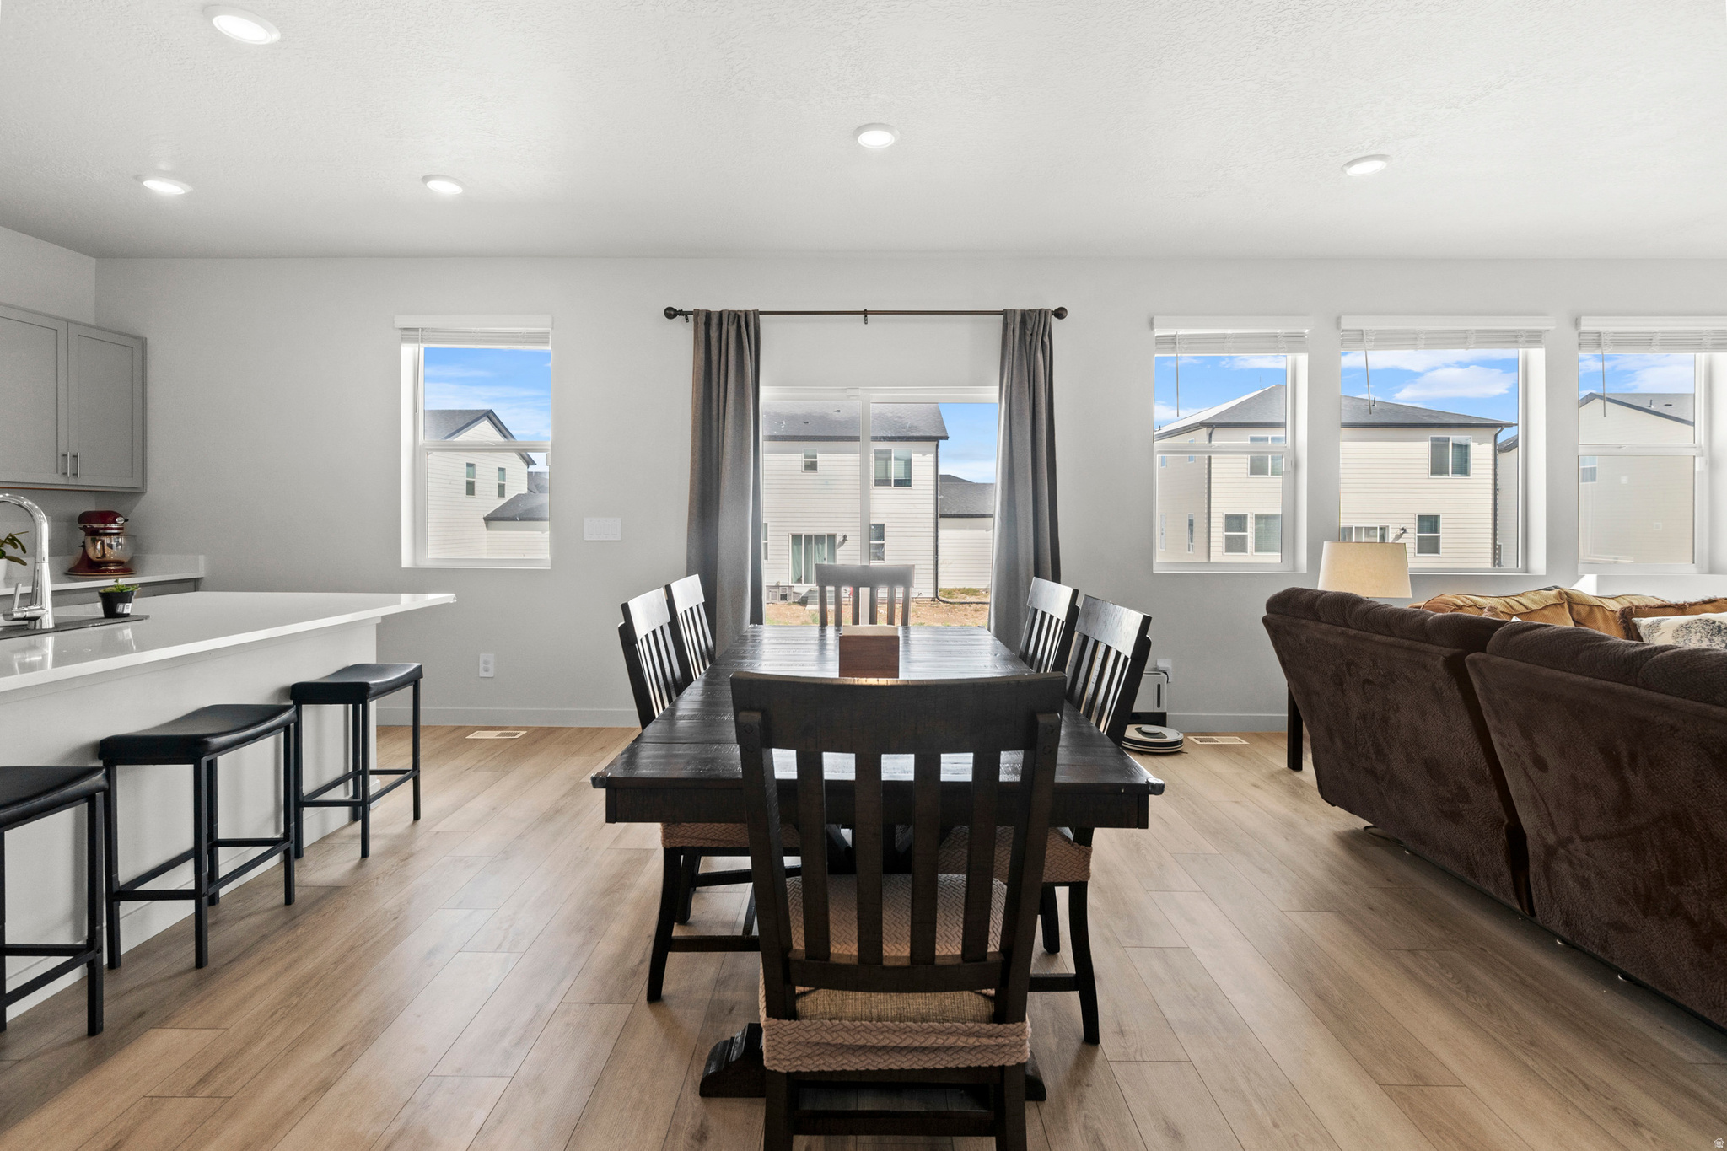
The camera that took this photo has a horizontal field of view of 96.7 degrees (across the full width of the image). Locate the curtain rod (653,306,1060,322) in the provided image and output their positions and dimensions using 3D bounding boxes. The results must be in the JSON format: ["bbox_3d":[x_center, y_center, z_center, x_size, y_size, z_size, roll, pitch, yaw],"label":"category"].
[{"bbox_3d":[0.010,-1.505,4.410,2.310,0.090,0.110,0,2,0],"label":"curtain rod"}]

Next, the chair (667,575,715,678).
[{"bbox_3d":[-0.385,0.521,2.770,0.550,1.020,0.470,0,4,0],"label":"chair"}]

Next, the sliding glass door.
[{"bbox_3d":[0.015,-0.100,4.550,1.830,2.010,0.120,0,2,0],"label":"sliding glass door"}]

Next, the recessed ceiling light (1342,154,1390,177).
[{"bbox_3d":[2.182,-1.774,3.335,0.184,0.024,0.184,0,4,0],"label":"recessed ceiling light"}]

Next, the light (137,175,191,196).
[{"bbox_3d":[-3.208,-1.788,3.522,0.184,0.024,0.184,0,4,0],"label":"light"}]

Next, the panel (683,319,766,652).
[{"bbox_3d":[-0.795,-0.305,4.390,0.470,2.400,0.130,0,2,0],"label":"panel"}]

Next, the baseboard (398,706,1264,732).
[{"bbox_3d":[-0.185,0.845,4.470,5.400,0.115,0.020,0,2,0],"label":"baseboard"}]

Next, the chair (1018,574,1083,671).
[{"bbox_3d":[0.395,0.533,2.615,0.550,1.020,0.470,0,4,0],"label":"chair"}]

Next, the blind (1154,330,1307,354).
[{"bbox_3d":[2.145,-1.365,4.495,0.890,0.150,0.075,0,2,0],"label":"blind"}]

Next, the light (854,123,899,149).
[{"bbox_3d":[0.054,-1.755,3.077,0.184,0.024,0.184,0,4,0],"label":"light"}]

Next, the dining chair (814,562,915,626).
[{"bbox_3d":[0.006,0.460,3.490,0.490,1.030,0.580,0,2,0],"label":"dining chair"}]

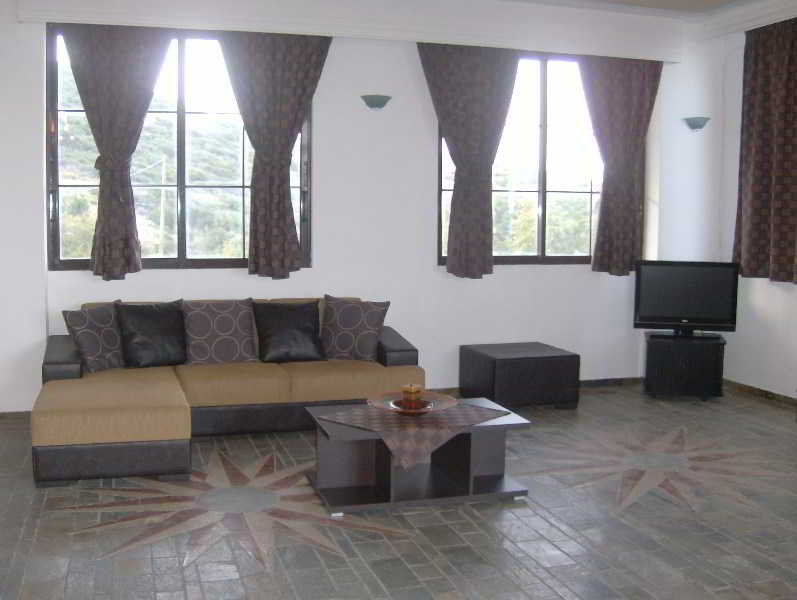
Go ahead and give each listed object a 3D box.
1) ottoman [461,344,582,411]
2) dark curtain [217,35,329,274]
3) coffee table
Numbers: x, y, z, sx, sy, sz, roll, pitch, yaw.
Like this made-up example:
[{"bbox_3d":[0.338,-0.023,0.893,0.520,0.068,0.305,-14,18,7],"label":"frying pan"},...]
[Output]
[{"bbox_3d":[0.985,0.619,6.815,0.722,0.423,0.760,-1,5,-15],"label":"ottoman"},{"bbox_3d":[-0.931,-1.073,6.289,0.846,1.828,0.138,-1,6,-17],"label":"dark curtain"},{"bbox_3d":[0.089,0.845,4.558,1.086,0.438,0.638,-1,6,-16],"label":"coffee table"}]

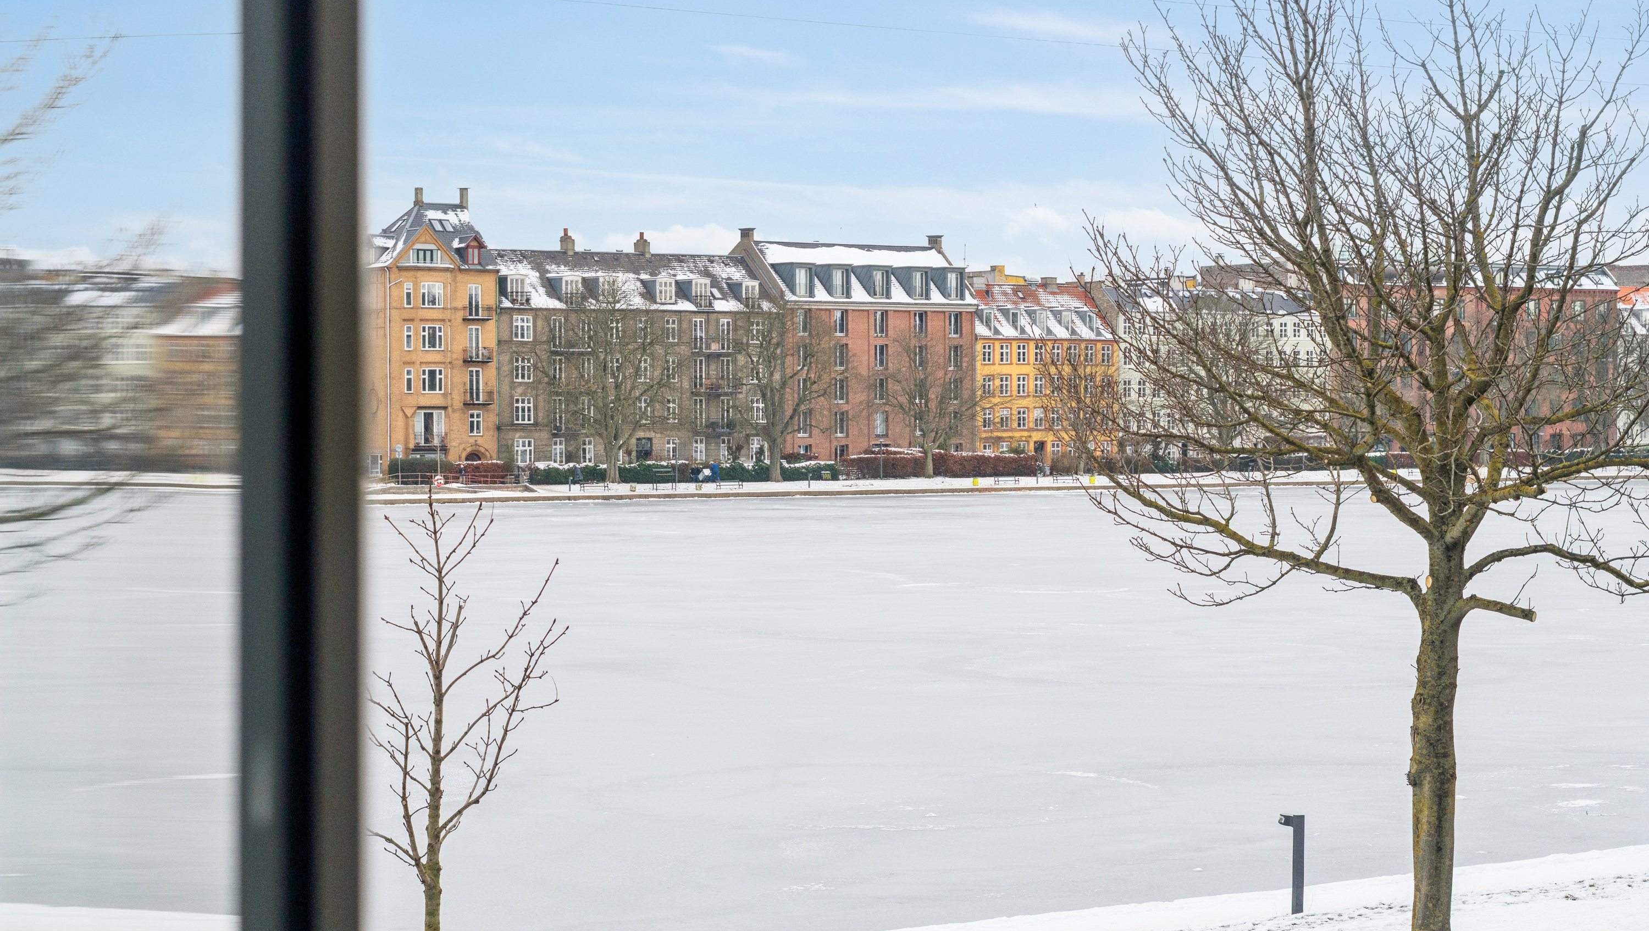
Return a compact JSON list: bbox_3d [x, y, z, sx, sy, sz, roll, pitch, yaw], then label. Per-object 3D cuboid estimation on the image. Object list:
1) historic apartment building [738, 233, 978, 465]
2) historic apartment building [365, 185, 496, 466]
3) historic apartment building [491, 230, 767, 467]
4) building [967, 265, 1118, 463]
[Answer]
[{"bbox_3d":[1.590,-9.547,289.200,19.670,19.900,11.800,-1,1,-35],"label":"historic apartment building"},{"bbox_3d":[-32.230,-10.178,265.381,9.670,22.100,12.500,-1,1,-35],"label":"historic apartment building"},{"bbox_3d":[-17.489,-8.888,276.048,26.690,19.100,12.800,-1,1,-35],"label":"historic apartment building"},{"bbox_3d":[16.190,-8.195,299.277,15.640,16.800,11.300,-1,1,-35],"label":"building"}]

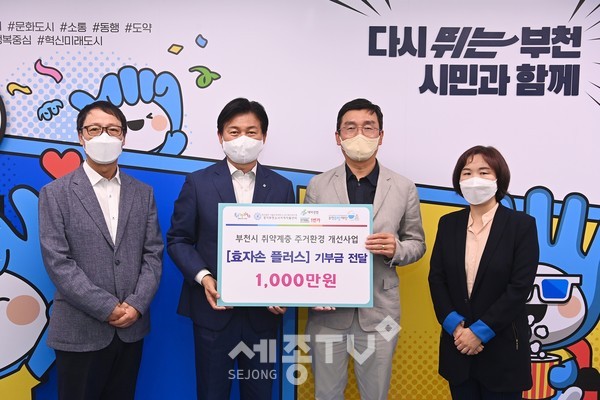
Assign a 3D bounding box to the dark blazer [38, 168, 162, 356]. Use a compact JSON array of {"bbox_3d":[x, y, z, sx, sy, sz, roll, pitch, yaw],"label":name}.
[{"bbox_3d":[-0.773,0.222,2.190,0.465,0.705,0.290,-3,5,-31],"label":"dark blazer"}]

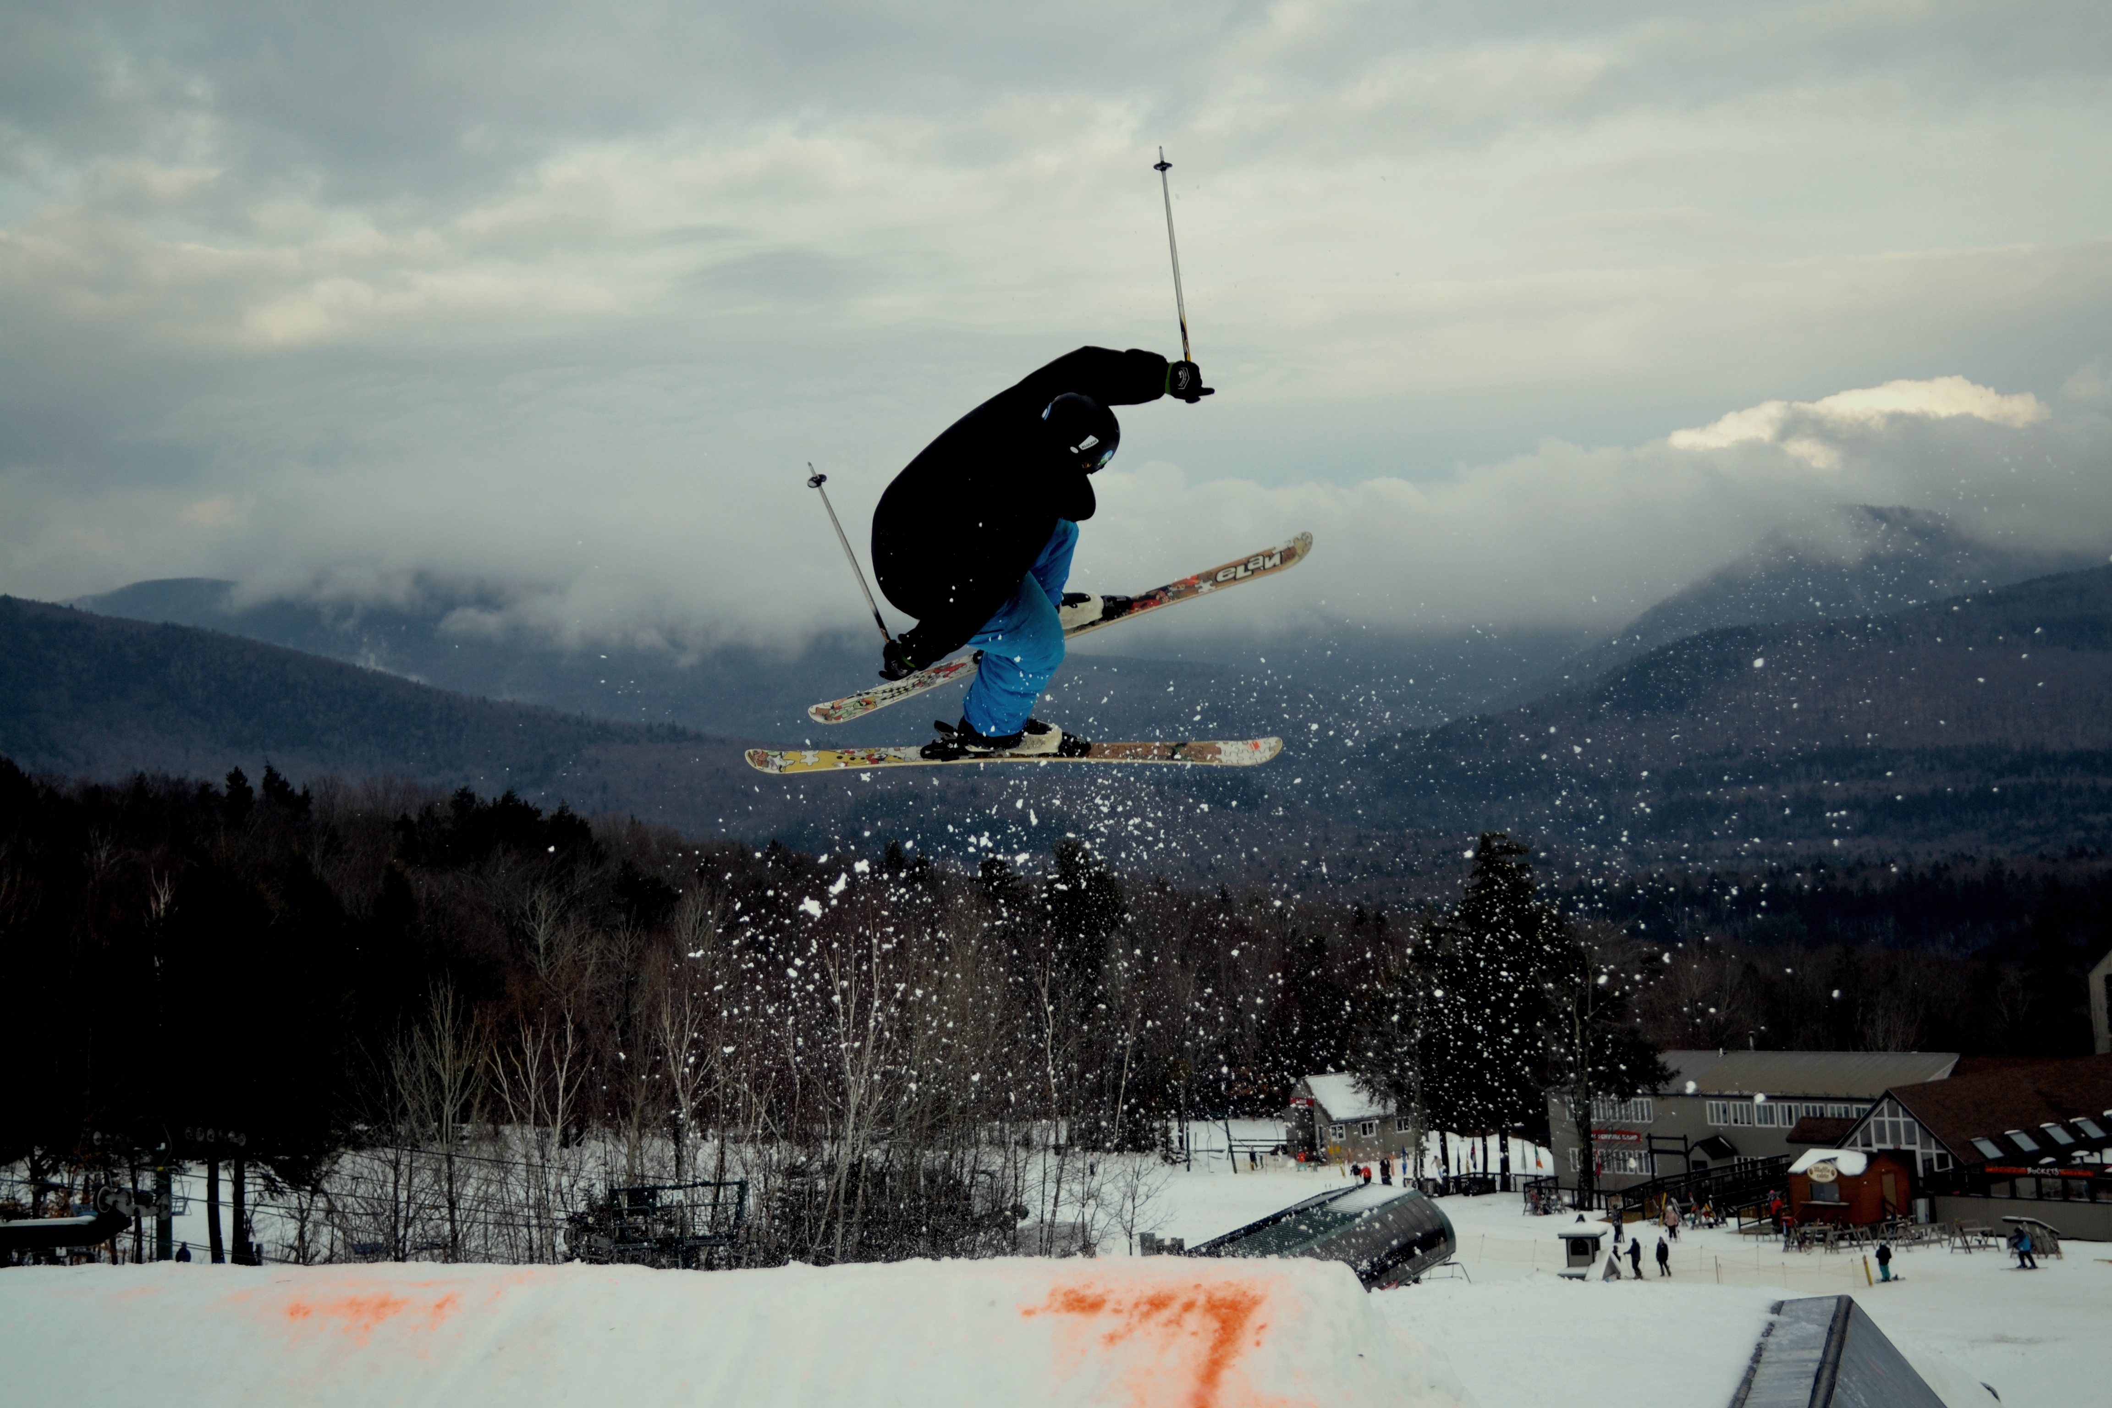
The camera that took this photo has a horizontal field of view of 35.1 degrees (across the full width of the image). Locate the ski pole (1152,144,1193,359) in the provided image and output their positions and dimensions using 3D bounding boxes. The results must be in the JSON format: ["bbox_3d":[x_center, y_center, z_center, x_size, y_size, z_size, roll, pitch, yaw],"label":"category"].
[{"bbox_3d":[0.388,-1.379,10.700,0.065,0.870,0.065,-7,-10,0],"label":"ski pole"}]

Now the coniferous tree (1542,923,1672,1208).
[{"bbox_3d":[28.385,18.703,173.000,6.400,14.700,6.400,-4,-2,0],"label":"coniferous tree"}]

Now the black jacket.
[{"bbox_3d":[-0.154,-0.691,10.500,1.220,0.550,0.680,-49,-8,7],"label":"black jacket"}]

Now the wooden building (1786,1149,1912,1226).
[{"bbox_3d":[38.147,23.127,161.448,3.750,3.400,4.400,-3,-3,-39],"label":"wooden building"}]

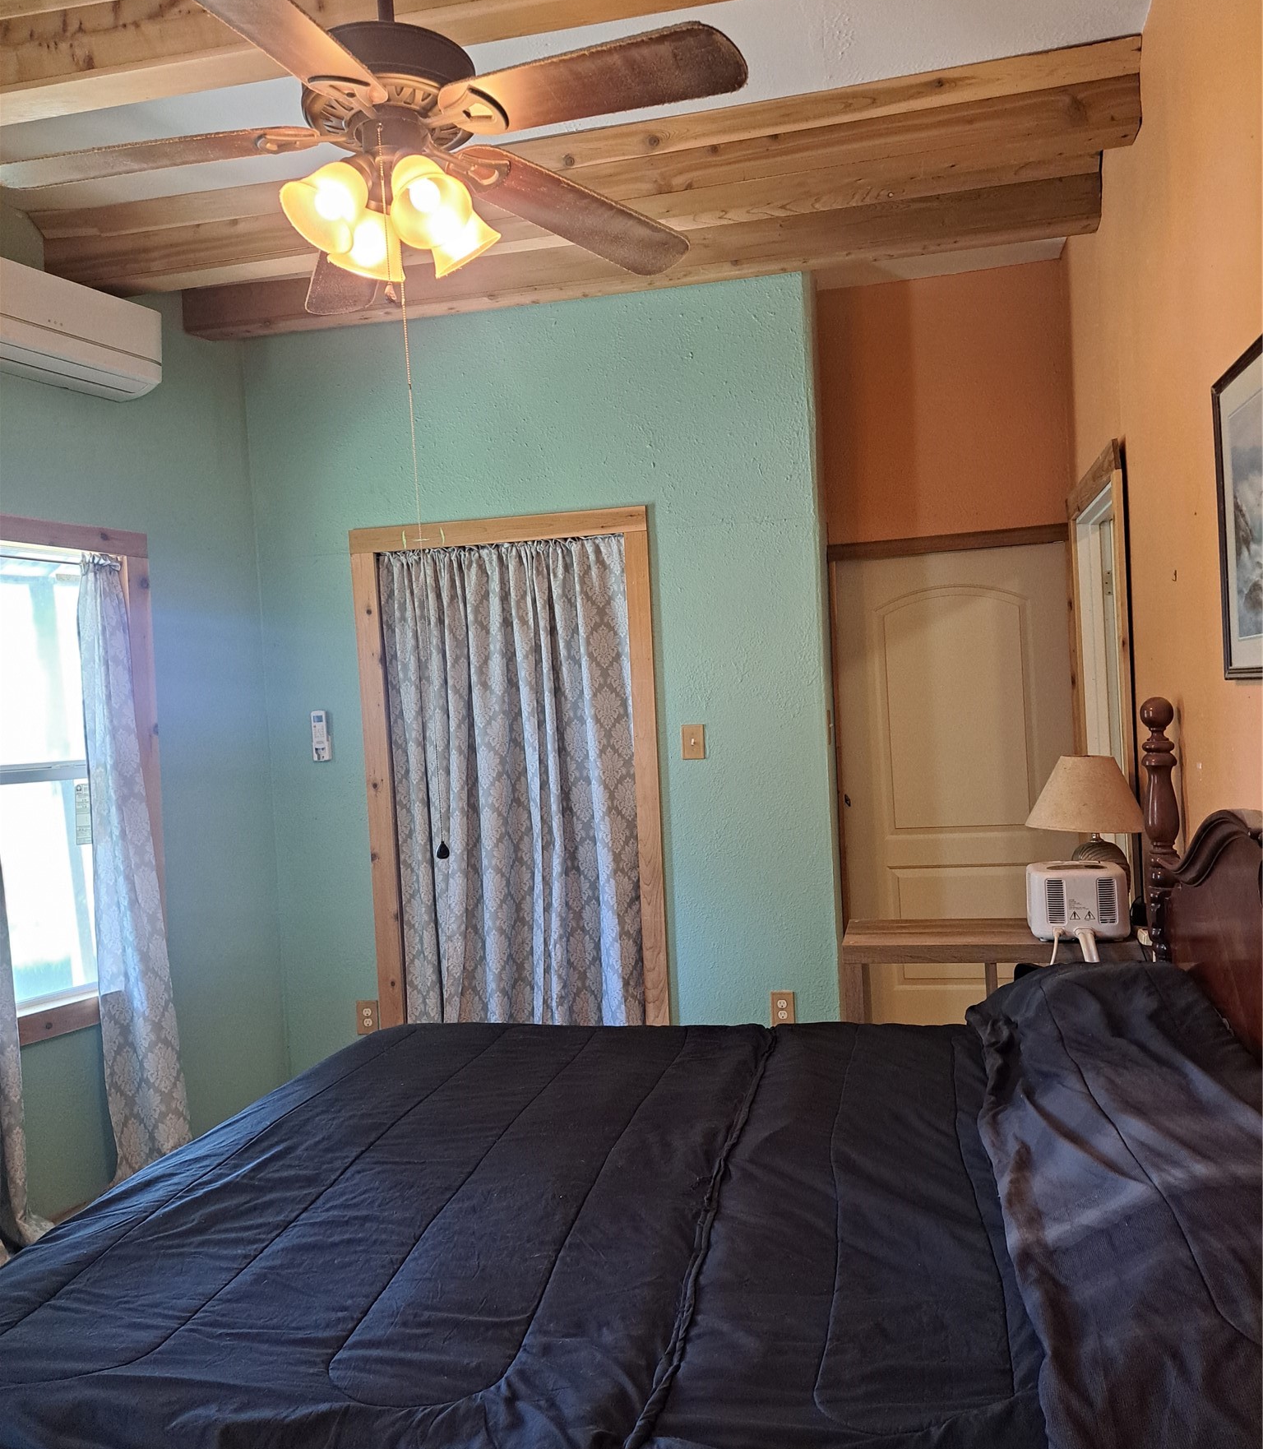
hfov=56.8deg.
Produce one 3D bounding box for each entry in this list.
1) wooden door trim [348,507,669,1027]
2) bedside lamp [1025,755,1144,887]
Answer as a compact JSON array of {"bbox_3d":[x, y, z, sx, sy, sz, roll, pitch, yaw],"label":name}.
[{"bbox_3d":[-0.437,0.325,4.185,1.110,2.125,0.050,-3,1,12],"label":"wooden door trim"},{"bbox_3d":[1.199,0.302,3.037,0.288,0.437,0.288,-3,1,12],"label":"bedside lamp"}]

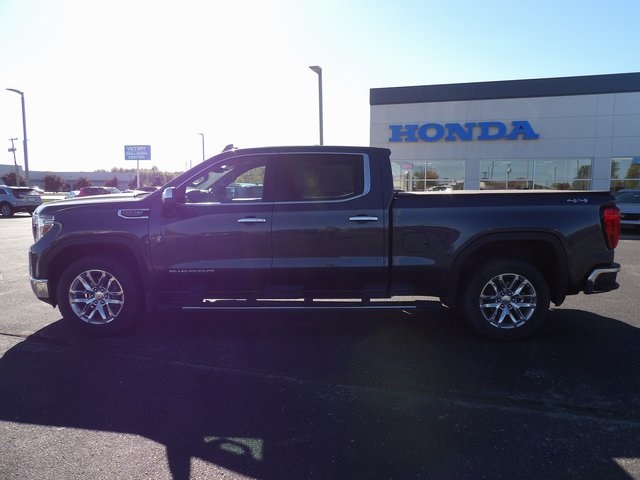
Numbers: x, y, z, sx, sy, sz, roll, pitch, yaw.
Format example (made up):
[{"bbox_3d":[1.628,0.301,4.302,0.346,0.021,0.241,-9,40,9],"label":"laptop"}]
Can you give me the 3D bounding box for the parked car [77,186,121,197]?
[{"bbox_3d":[-18.370,-3.725,38.000,4.450,1.630,1.820,1,7,5],"label":"parked car"}]

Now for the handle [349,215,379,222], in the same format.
[{"bbox_3d":[0.416,-0.198,4.163,0.270,0.048,0.045,0,7,3],"label":"handle"}]

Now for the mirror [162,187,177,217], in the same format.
[{"bbox_3d":[-1.401,-0.357,4.143,0.120,0.260,0.230,0,7,3],"label":"mirror"}]

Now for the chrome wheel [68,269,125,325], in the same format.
[{"bbox_3d":[-2.198,0.560,4.477,0.545,0.545,0.200,0,7,3],"label":"chrome wheel"}]

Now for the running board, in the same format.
[{"bbox_3d":[-0.182,0.634,4.354,2.336,0.090,0.160,0,7,1],"label":"running board"}]

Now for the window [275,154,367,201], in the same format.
[{"bbox_3d":[0.004,-0.598,4.292,0.851,0.493,0.060,0,-13,1],"label":"window"}]

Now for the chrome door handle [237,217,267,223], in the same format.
[{"bbox_3d":[-0.638,-0.183,4.192,0.268,0.045,0.050,0,7,1],"label":"chrome door handle"}]

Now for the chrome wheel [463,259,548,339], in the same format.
[{"bbox_3d":[1.816,0.574,4.380,0.835,0.830,0.280,0,7,1],"label":"chrome wheel"}]

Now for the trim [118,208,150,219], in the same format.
[{"bbox_3d":[-1.789,-0.253,4.281,0.304,0.096,0.030,0,7,3],"label":"trim"}]

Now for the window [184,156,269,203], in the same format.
[{"bbox_3d":[-0.908,-0.590,4.308,0.818,0.477,0.060,0,-13,1],"label":"window"}]

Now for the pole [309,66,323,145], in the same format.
[{"bbox_3d":[-0.195,-6.012,26.411,0.400,8.500,1.050,6,9,40],"label":"pole"}]

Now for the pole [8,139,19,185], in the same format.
[{"bbox_3d":[-55.923,-13.386,81.488,1.550,10.300,0.400,-5,8,-33],"label":"pole"}]

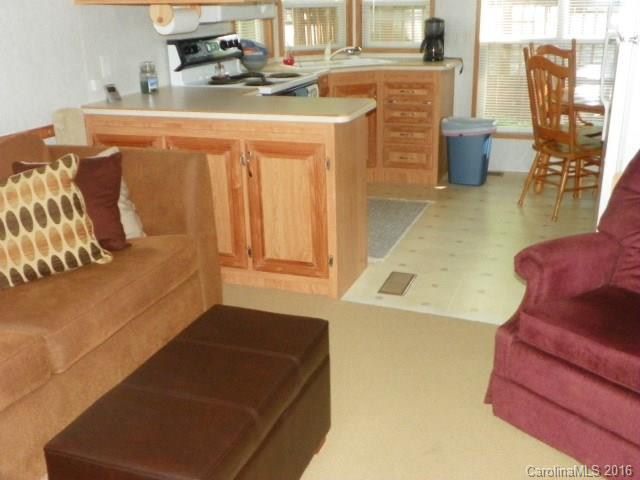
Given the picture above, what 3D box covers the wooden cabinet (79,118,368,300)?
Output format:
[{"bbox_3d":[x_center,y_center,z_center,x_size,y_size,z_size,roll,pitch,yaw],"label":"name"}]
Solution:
[{"bbox_3d":[-0.490,-0.252,3.873,1.411,0.866,0.461,6,20,22],"label":"wooden cabinet"}]

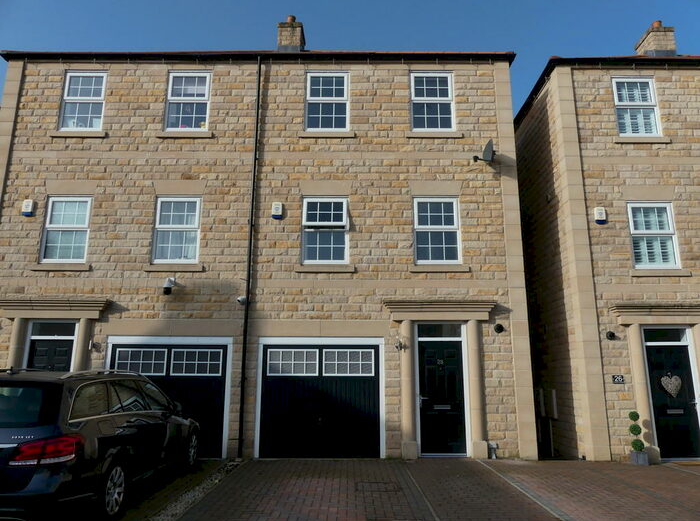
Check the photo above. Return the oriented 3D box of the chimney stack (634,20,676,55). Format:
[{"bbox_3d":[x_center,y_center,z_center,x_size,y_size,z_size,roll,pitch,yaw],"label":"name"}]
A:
[{"bbox_3d":[9.220,-6.575,15.254,0.700,1.500,0.770,0,-13,0],"label":"chimney stack"}]

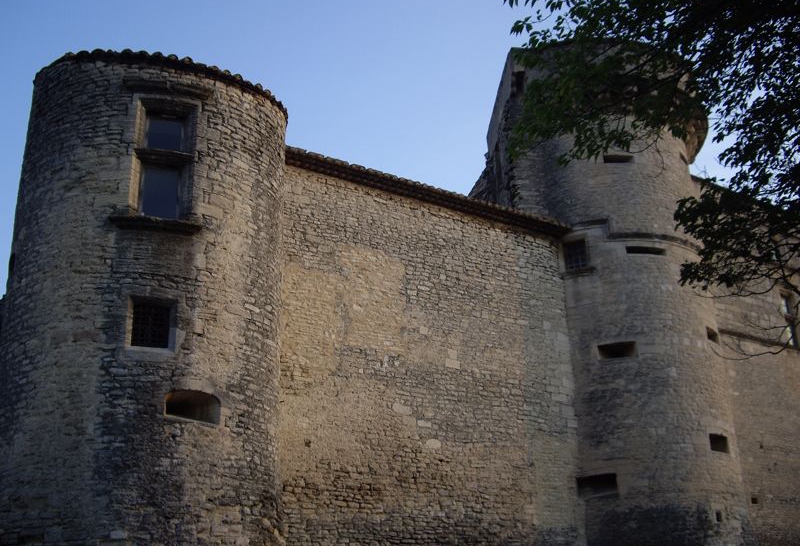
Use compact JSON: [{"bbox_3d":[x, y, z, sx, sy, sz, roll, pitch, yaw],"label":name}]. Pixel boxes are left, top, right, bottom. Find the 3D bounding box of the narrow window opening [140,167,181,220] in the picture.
[{"bbox_3d":[-4.685,-1.542,17.117,0.708,1.047,0.250,5,-19,-17],"label":"narrow window opening"}]

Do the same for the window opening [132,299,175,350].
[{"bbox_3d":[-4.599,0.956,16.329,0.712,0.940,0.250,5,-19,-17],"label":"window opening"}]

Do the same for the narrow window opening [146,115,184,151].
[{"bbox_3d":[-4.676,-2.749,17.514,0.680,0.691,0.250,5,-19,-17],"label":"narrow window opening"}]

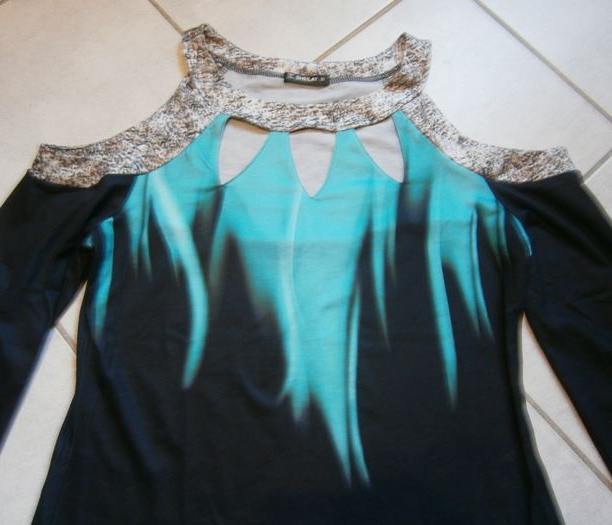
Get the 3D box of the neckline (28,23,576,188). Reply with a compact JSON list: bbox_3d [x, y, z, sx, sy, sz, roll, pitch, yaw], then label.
[{"bbox_3d":[-0.001,-0.185,0.609,0.608,0.022,0.219,0,73,-1],"label":"neckline"}]

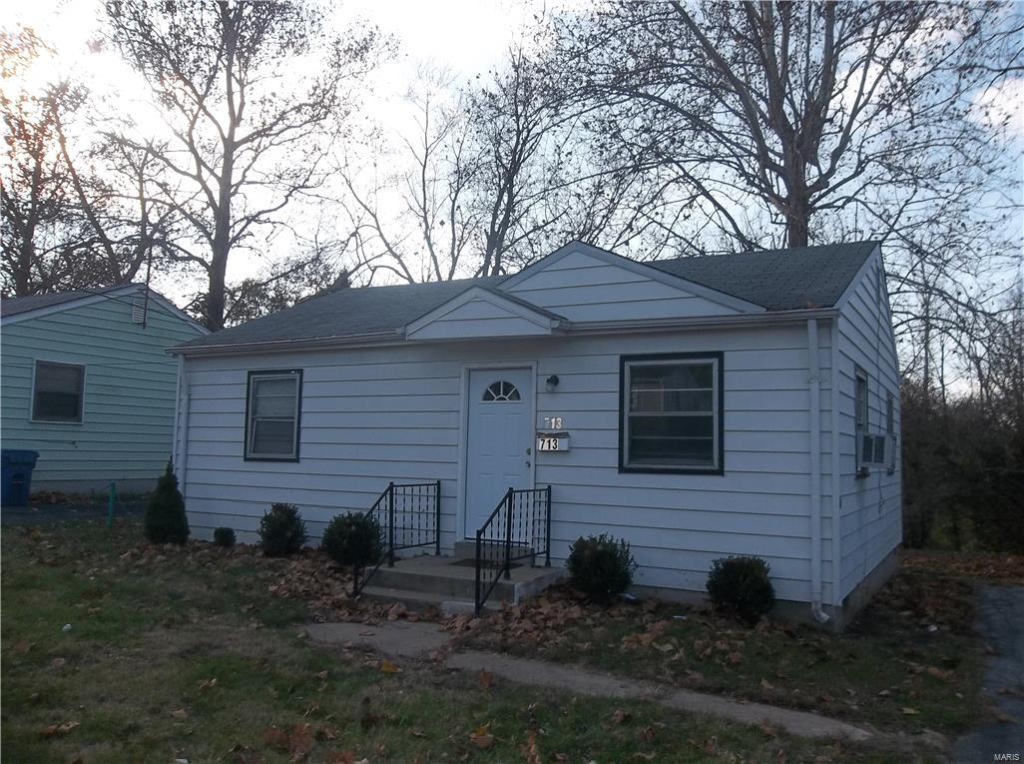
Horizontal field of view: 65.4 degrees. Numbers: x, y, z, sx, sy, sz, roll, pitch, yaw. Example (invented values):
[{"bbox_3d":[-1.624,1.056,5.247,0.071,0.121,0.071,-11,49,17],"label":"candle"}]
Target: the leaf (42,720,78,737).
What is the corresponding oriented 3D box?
[{"bbox_3d":[-2.519,1.932,4.441,0.130,0.045,0.200,-2,-6,37],"label":"leaf"}]

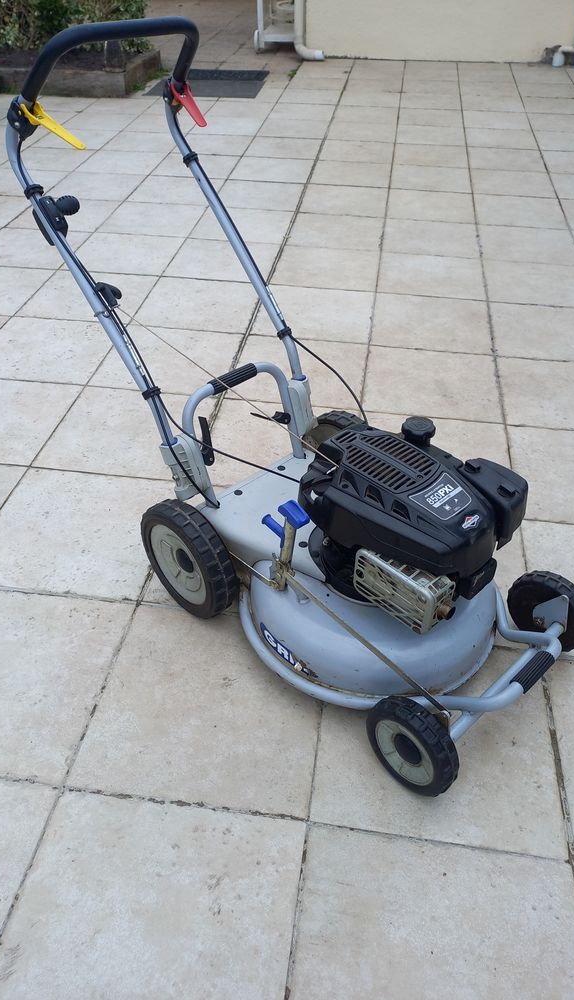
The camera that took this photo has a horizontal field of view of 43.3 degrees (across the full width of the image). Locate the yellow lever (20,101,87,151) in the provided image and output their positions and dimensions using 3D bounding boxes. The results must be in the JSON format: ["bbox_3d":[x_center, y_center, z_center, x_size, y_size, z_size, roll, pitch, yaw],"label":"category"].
[{"bbox_3d":[-0.446,-0.722,1.399,0.143,0.026,0.036,41,49,4],"label":"yellow lever"}]

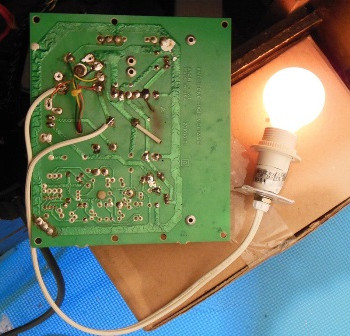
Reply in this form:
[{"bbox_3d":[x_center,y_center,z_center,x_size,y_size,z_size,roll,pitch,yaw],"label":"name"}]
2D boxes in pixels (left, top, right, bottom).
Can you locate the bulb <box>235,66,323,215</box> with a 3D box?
[{"bbox_3d":[0.093,-0.025,0.485,0.054,0.054,0.132,17,85,5],"label":"bulb"}]

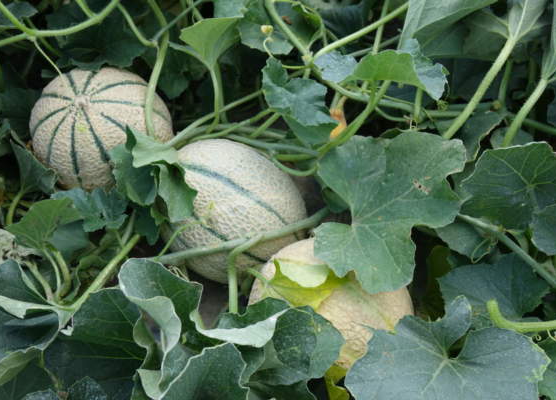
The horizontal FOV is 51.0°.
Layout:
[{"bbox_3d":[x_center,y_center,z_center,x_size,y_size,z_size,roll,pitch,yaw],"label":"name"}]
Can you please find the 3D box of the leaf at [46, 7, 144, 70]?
[{"bbox_3d":[-0.218,-0.193,0.700,0.120,0.040,0.075,0,48,0],"label":"leaf"}]

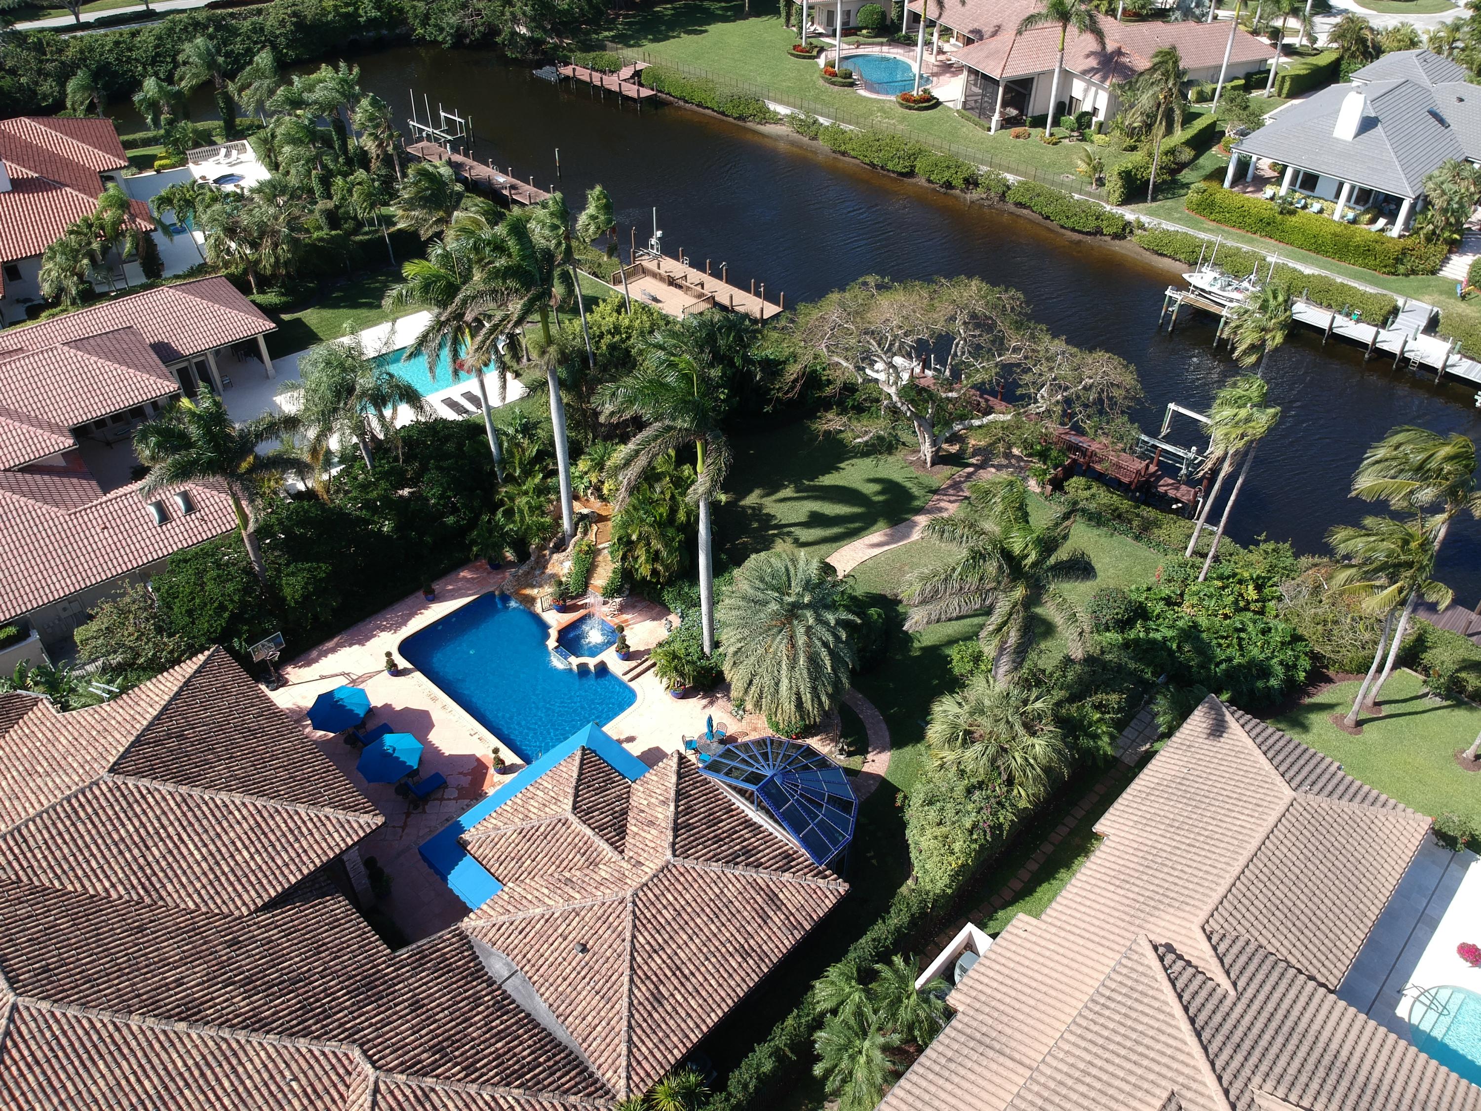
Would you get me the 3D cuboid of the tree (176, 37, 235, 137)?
[{"bbox_3d":[-51.085,-45.152,103.963,5.910,9.470,5.200,0,39,0],"label":"tree"}]

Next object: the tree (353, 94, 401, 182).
[{"bbox_3d":[-28.995,-33.528,87.530,3.900,8.200,3.900,1,40,0],"label":"tree"}]

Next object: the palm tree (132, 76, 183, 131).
[{"bbox_3d":[-56.051,-43.090,103.546,4.400,6.200,4.400,0,39,0],"label":"palm tree"}]

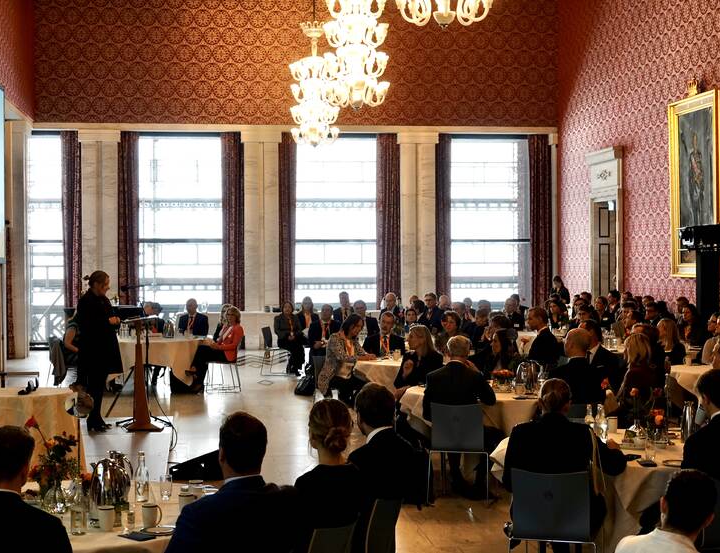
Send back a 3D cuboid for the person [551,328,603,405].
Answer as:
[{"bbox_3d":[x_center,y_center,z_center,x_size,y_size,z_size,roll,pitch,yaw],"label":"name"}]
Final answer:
[{"bbox_3d":[1.660,1.080,10.800,0.560,1.330,0.800,0,1,-22],"label":"person"}]

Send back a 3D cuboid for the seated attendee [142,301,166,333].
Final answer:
[{"bbox_3d":[-3.220,1.023,20.750,0.520,1.260,0.780,0,1,-3],"label":"seated attendee"}]

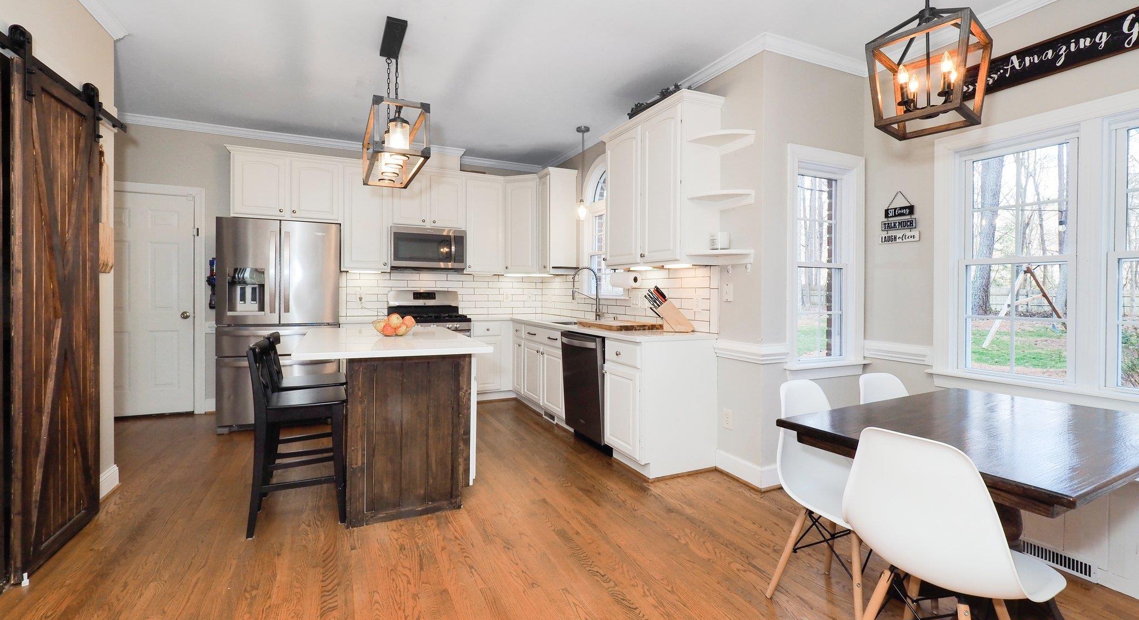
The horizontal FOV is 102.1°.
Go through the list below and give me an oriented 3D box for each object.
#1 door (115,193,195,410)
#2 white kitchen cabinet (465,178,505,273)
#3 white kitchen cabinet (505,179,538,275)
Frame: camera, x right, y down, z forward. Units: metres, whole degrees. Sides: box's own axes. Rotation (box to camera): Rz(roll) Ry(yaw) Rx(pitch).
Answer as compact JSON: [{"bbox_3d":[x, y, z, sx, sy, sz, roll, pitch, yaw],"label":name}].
[{"bbox_3d":[-3.864,-0.032,4.158,0.760,2.030,0.040,0,2,-27],"label":"door"},{"bbox_3d":[-1.010,-0.931,5.283,0.437,1.054,0.340,0,2,-27],"label":"white kitchen cabinet"},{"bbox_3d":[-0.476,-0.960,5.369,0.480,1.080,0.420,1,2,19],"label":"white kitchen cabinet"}]

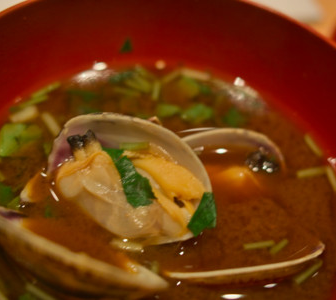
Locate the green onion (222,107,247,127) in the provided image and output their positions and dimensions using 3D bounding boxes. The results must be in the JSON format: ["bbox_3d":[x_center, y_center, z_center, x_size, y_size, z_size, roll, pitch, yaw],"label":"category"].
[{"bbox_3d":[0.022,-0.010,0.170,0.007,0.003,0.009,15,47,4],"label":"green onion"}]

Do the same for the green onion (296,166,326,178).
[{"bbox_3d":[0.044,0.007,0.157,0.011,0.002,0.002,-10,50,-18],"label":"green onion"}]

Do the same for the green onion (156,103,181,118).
[{"bbox_3d":[-0.001,-0.014,0.171,0.008,0.003,0.005,-23,55,-27],"label":"green onion"}]

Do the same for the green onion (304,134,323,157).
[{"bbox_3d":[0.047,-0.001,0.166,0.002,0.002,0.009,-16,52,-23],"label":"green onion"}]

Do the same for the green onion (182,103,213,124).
[{"bbox_3d":[0.010,-0.012,0.171,0.007,0.004,0.010,25,49,14],"label":"green onion"}]

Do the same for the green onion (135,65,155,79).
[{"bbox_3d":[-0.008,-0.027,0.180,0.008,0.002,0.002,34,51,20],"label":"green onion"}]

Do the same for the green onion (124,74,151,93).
[{"bbox_3d":[-0.010,-0.023,0.178,0.010,0.003,0.005,28,50,17],"label":"green onion"}]

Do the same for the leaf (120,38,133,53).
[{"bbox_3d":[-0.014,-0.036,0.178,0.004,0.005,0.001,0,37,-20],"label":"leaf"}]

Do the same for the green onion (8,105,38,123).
[{"bbox_3d":[-0.045,-0.012,0.163,0.009,0.003,0.004,-32,59,-31],"label":"green onion"}]

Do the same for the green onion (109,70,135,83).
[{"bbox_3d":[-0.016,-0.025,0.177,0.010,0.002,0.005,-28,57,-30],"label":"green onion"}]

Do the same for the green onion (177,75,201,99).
[{"bbox_3d":[0.007,-0.021,0.177,0.008,0.003,0.010,-26,57,-29],"label":"green onion"}]

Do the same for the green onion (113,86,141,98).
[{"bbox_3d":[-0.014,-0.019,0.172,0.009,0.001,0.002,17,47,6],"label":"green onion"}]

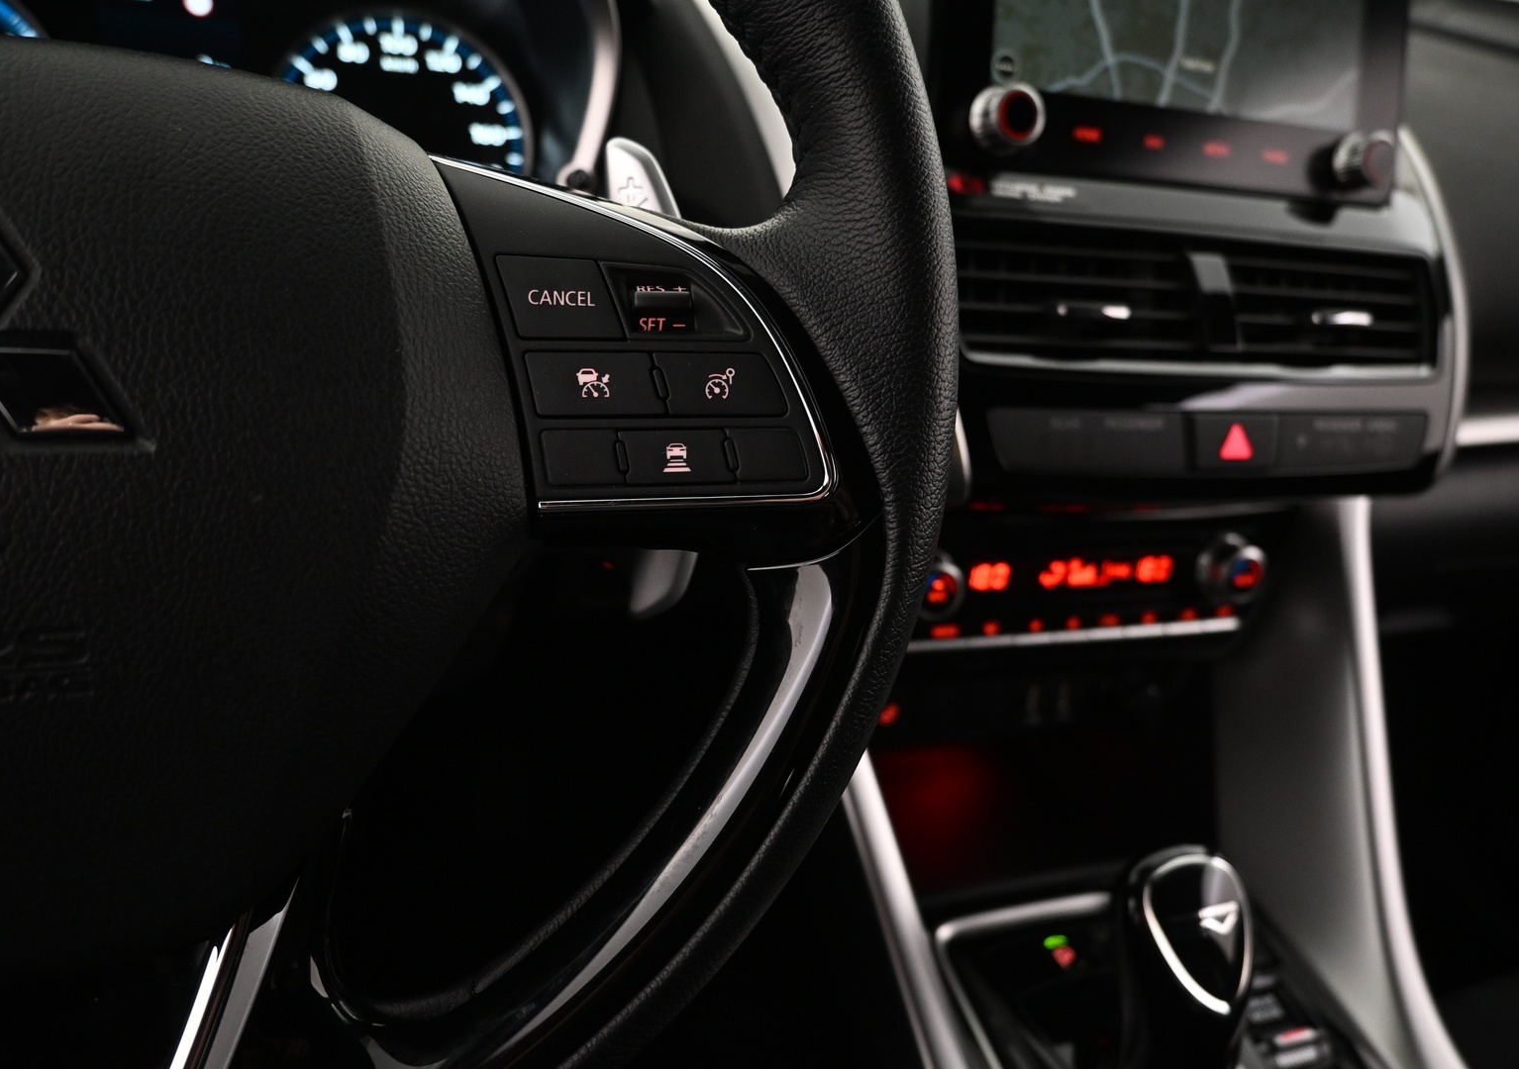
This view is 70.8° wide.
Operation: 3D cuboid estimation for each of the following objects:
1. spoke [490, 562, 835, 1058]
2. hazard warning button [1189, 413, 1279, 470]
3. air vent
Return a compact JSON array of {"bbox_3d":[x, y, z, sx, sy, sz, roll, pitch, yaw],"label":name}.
[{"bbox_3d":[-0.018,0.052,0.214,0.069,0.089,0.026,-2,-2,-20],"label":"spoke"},{"bbox_3d":[0.176,-0.034,0.399,0.039,0.021,0.010,-2,1,-20],"label":"hazard warning button"},{"bbox_3d":[0.170,-0.087,0.411,0.220,0.051,0.032,-2,-2,-20],"label":"air vent"}]

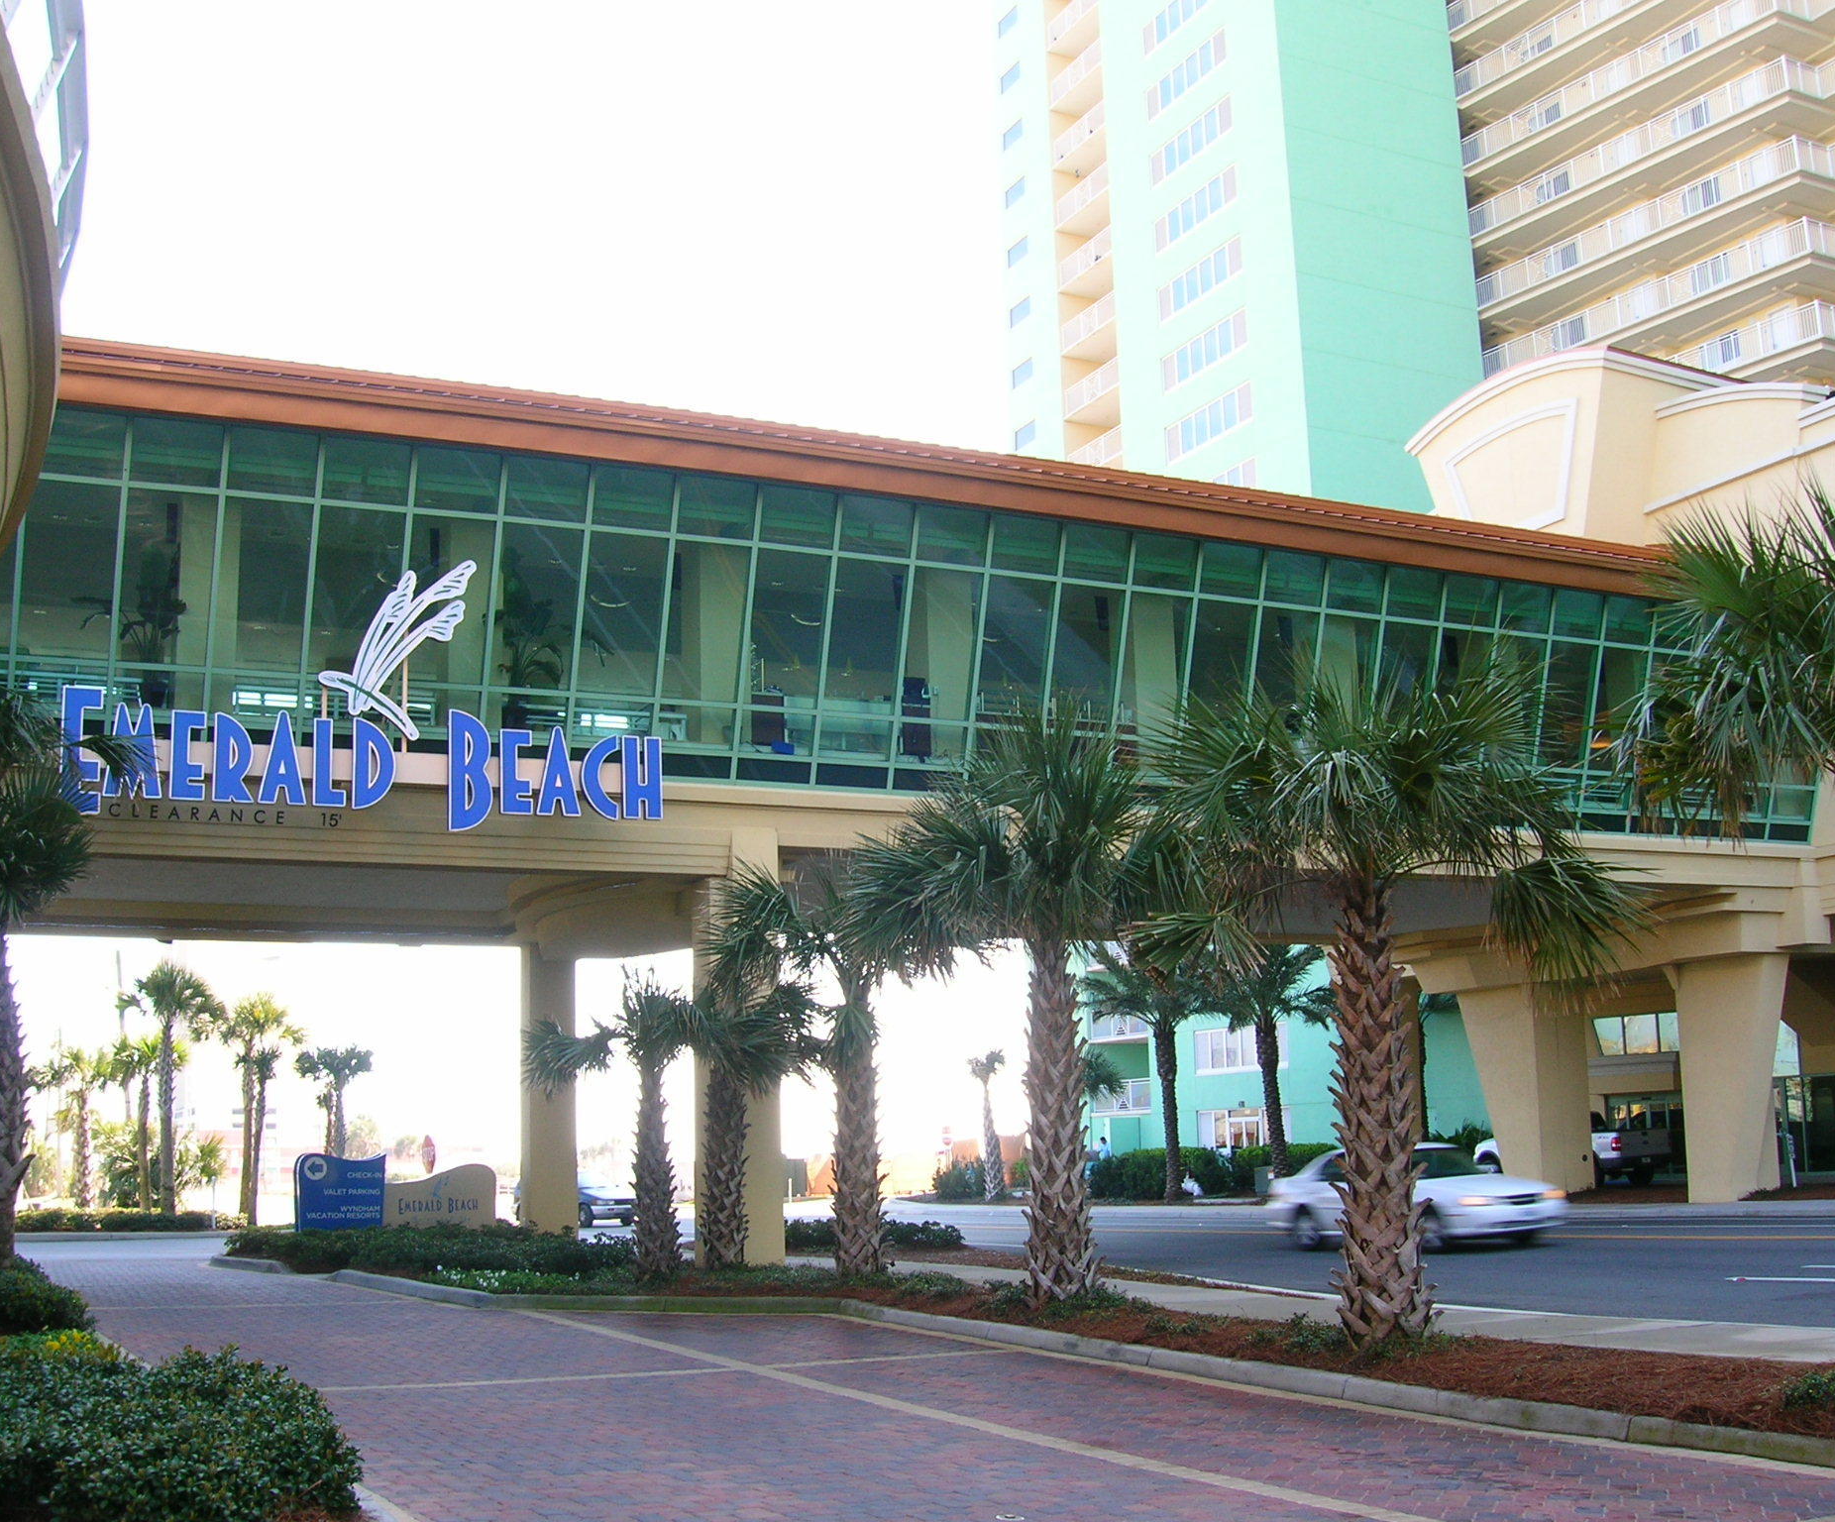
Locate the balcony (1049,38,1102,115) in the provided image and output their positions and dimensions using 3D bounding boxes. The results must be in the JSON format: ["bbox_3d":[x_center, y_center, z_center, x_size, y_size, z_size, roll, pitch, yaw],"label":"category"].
[{"bbox_3d":[7.465,-28.601,83.908,1.900,1.453,4.056,4,-12,-26],"label":"balcony"}]

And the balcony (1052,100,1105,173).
[{"bbox_3d":[7.650,-26.986,86.615,1.800,1.300,4.100,4,-12,-27],"label":"balcony"}]

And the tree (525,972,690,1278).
[{"bbox_3d":[-3.399,3.976,21.858,1.808,3.302,1.808,-2,-10,0],"label":"tree"}]

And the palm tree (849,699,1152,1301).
[{"bbox_3d":[0.766,2.055,17.716,2.850,5.338,2.850,-2,-10,0],"label":"palm tree"}]

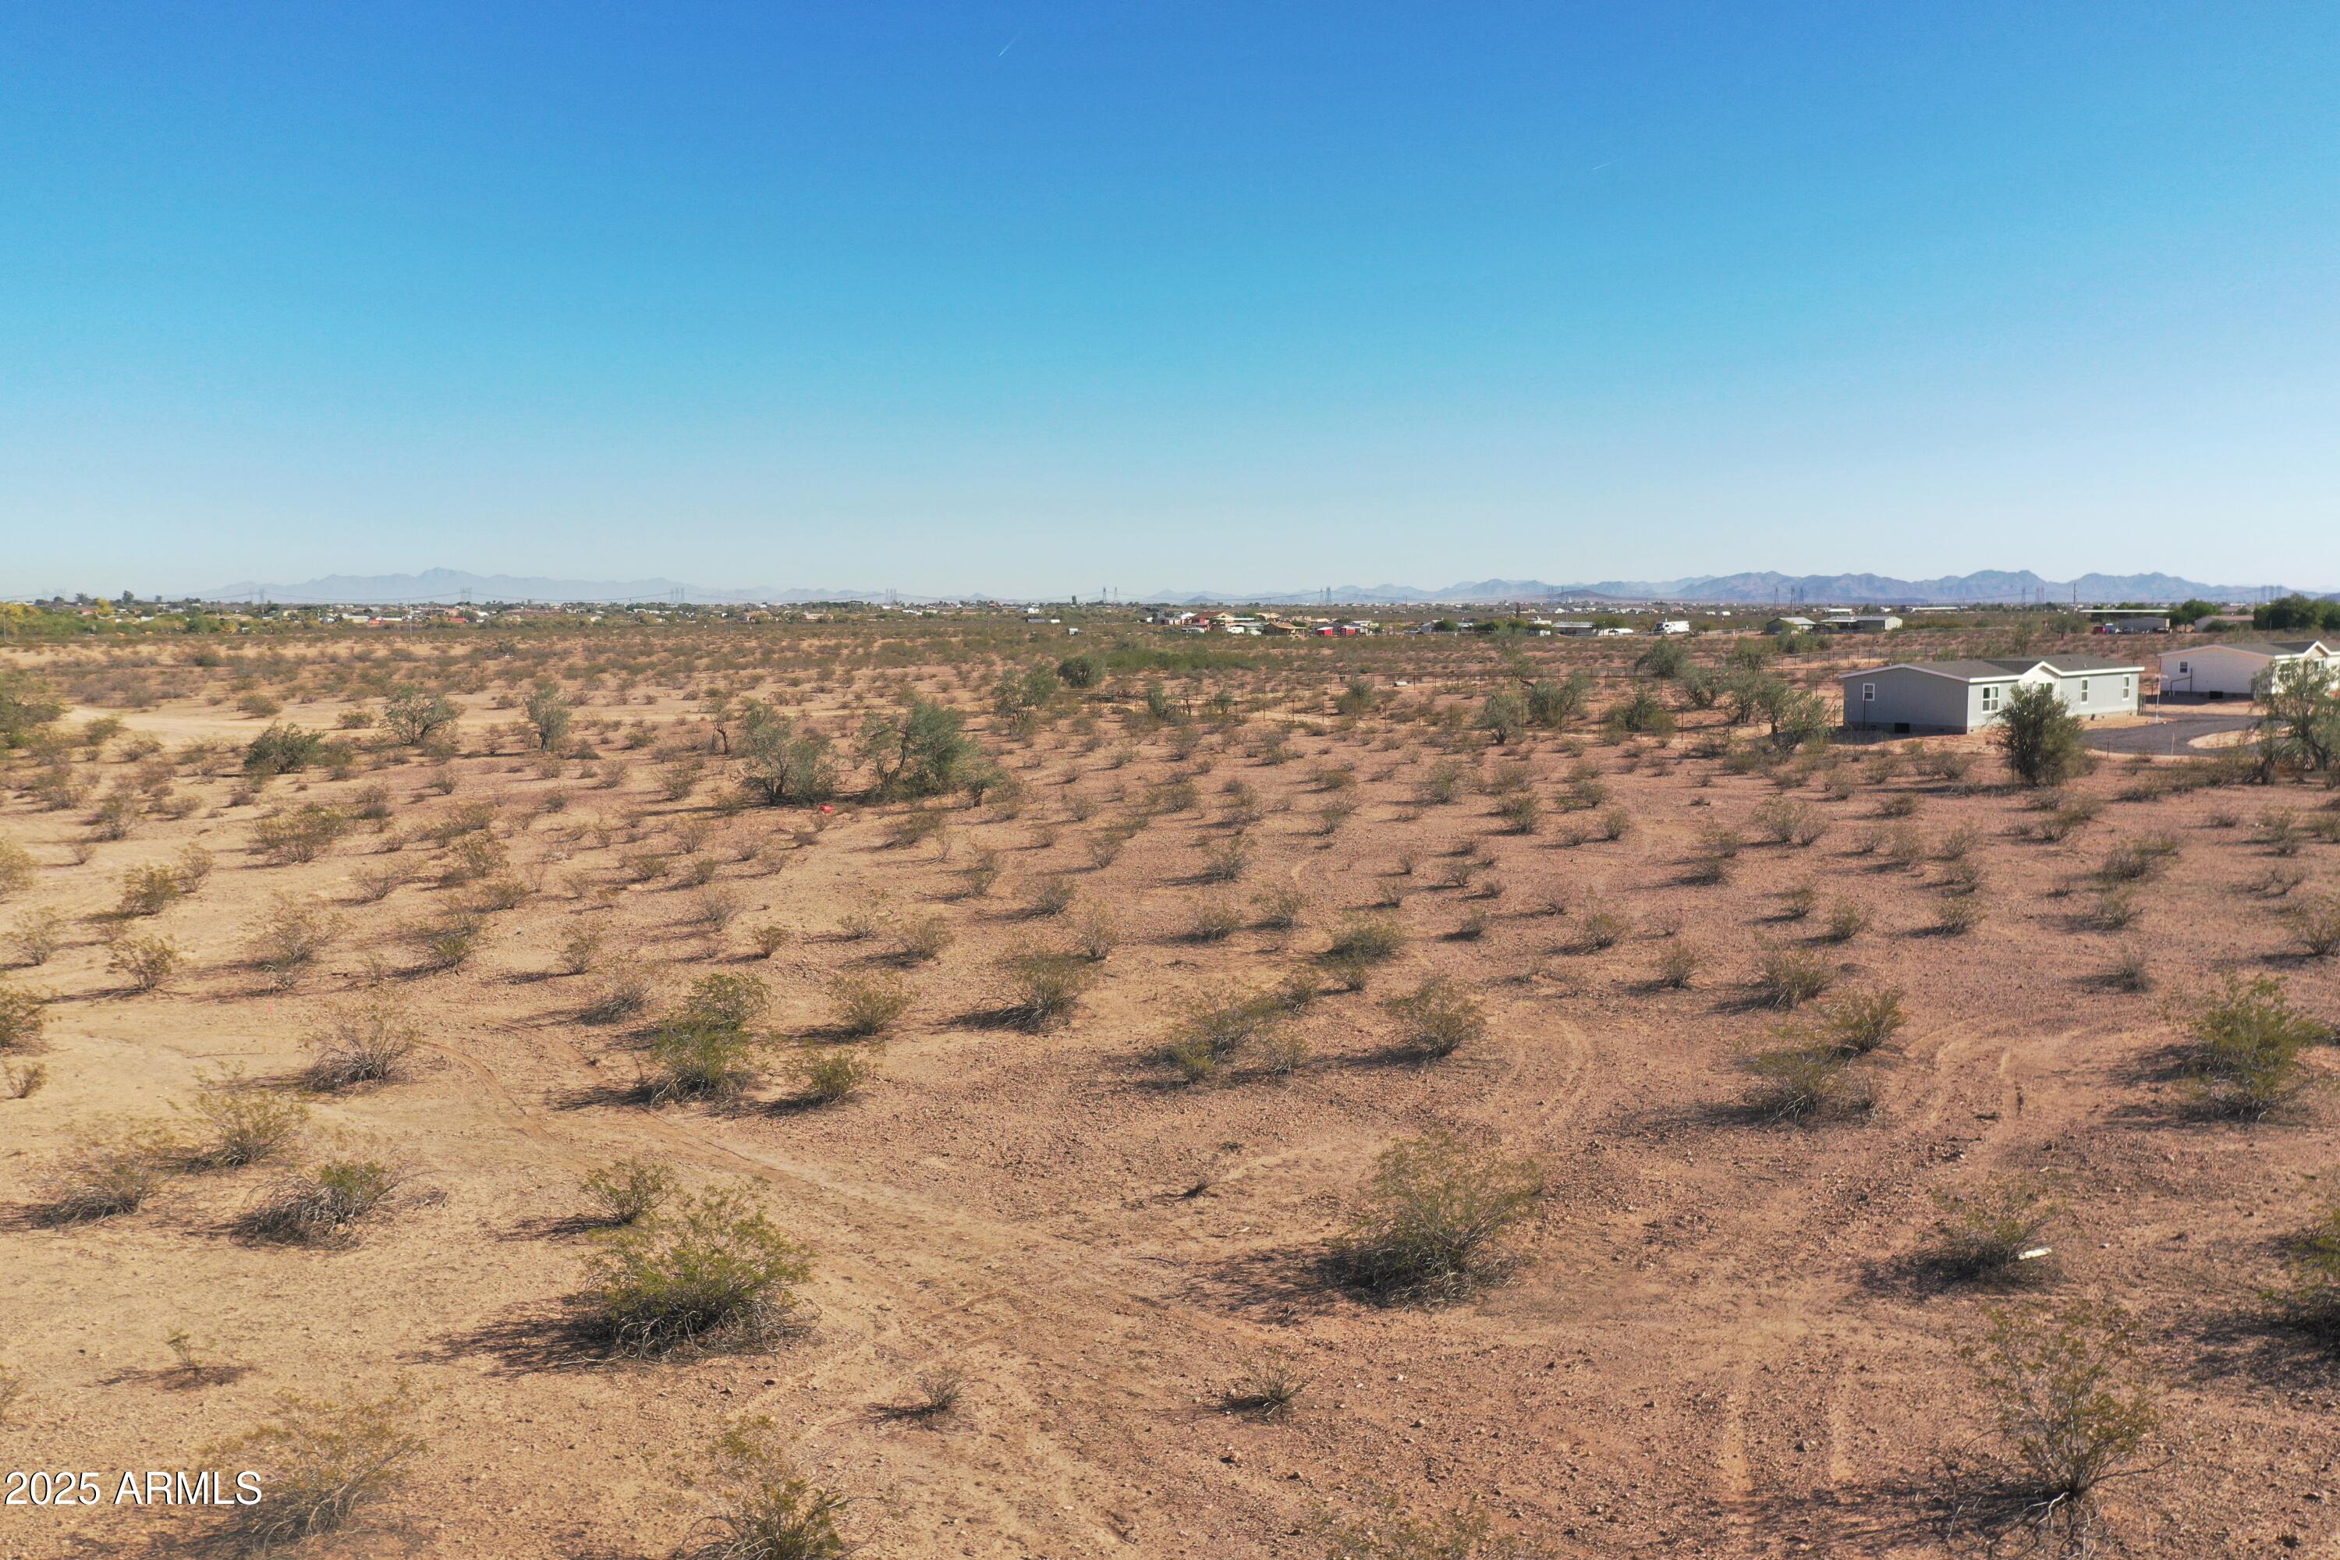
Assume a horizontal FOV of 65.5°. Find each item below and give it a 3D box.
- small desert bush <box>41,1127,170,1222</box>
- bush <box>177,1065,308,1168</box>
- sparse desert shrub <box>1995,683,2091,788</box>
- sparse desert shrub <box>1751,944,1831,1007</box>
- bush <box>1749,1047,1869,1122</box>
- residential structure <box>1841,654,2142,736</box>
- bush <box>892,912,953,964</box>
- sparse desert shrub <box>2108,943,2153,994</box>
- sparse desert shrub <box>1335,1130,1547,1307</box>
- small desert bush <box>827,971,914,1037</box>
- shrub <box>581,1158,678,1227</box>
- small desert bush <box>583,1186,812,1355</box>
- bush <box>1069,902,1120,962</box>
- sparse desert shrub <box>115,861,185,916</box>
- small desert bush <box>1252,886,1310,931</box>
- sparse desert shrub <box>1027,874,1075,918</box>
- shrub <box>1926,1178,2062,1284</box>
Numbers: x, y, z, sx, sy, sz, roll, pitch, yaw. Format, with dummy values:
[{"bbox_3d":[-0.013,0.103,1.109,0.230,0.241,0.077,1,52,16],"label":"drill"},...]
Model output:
[{"bbox_3d":[-13.515,5.015,23.153,1.456,1.079,1.339,0,6,0],"label":"small desert bush"},{"bbox_3d":[-12.743,4.576,24.935,1.578,1.253,1.499,-3,6,-27],"label":"bush"},{"bbox_3d":[36.851,-1.909,76.926,3.677,4.321,3.383,0,6,0],"label":"sparse desert shrub"},{"bbox_3d":[12.372,3.879,36.061,1.551,1.140,1.396,2,6,19],"label":"sparse desert shrub"},{"bbox_3d":[9.665,4.601,27.645,1.798,1.024,1.654,0,6,0],"label":"bush"},{"bbox_3d":[53.178,-5.739,117.221,24.139,4.053,8.401,-5,8,-41],"label":"residential structure"},{"bbox_3d":[-5.336,3.418,39.377,1.295,1.079,1.191,0,6,0],"label":"bush"},{"bbox_3d":[19.117,3.696,36.144,0.756,0.829,0.718,3,6,28],"label":"sparse desert shrub"},{"bbox_3d":[3.019,4.928,20.666,2.404,1.740,2.212,0,6,0],"label":"sparse desert shrub"},{"bbox_3d":[-5.430,4.037,32.986,1.474,1.099,1.356,0,6,0],"label":"small desert bush"},{"bbox_3d":[-6.673,5.067,22.444,1.146,0.760,1.088,-2,6,-17],"label":"shrub"},{"bbox_3d":[-4.976,5.169,19.286,2.352,1.531,2.164,0,6,0],"label":"small desert bush"},{"bbox_3d":[-1.633,3.237,39.111,1.079,1.167,1.025,0,6,-2],"label":"bush"},{"bbox_3d":[-25.631,2.754,45.710,1.692,1.204,1.354,0,6,0],"label":"sparse desert shrub"},{"bbox_3d":[2.716,3.124,44.272,1.311,1.017,1.180,0,6,4],"label":"small desert bush"},{"bbox_3d":[-3.025,2.942,46.275,1.194,0.983,1.074,0,6,-4],"label":"sparse desert shrub"},{"bbox_3d":[9.903,5.360,21.808,1.564,1.014,1.408,3,6,25],"label":"shrub"}]

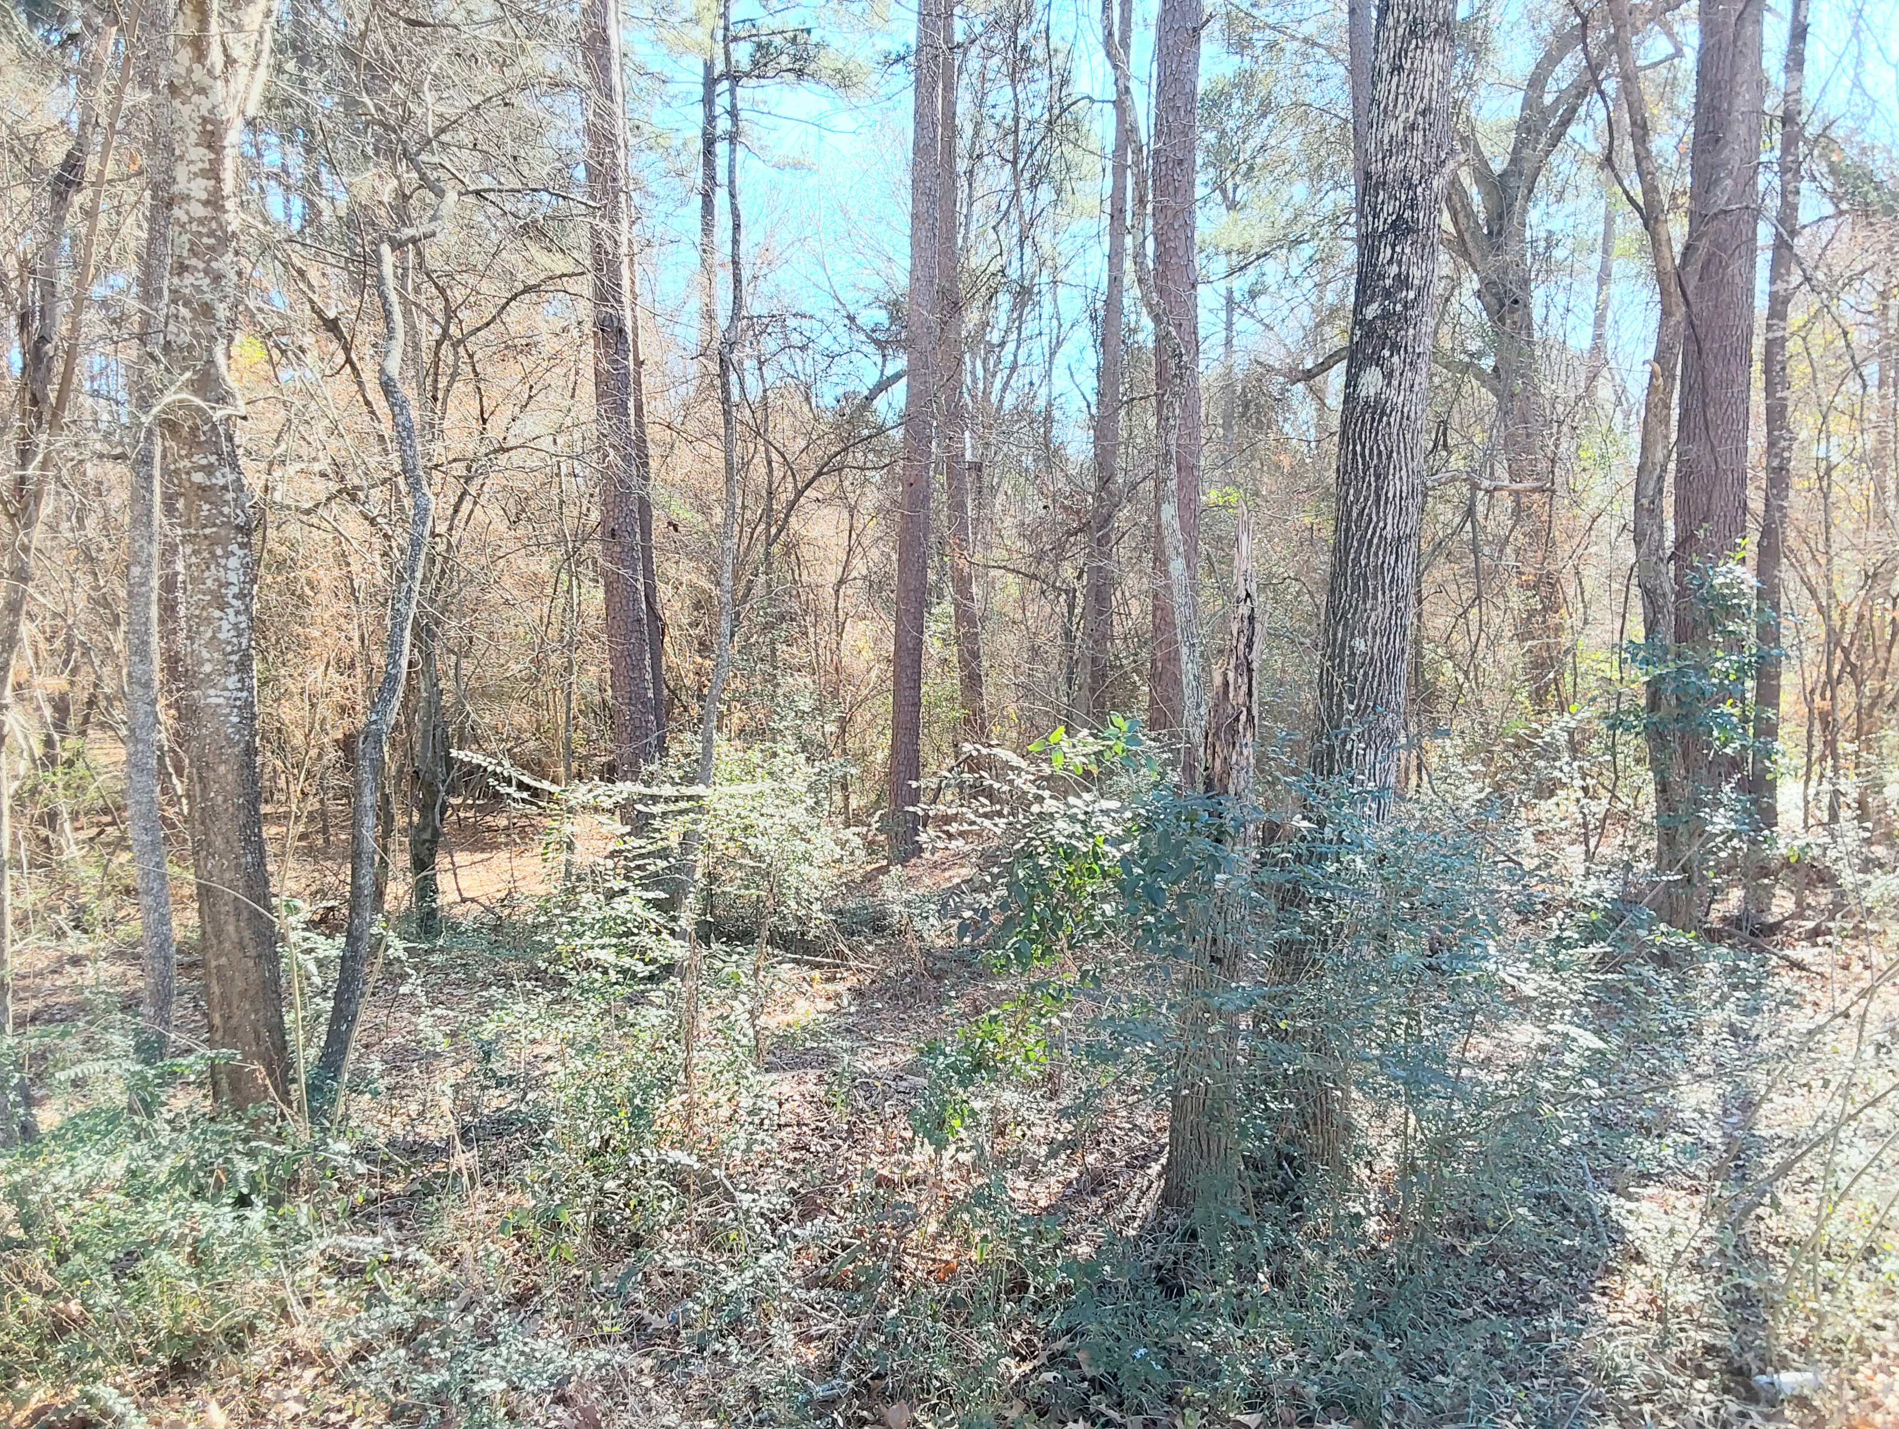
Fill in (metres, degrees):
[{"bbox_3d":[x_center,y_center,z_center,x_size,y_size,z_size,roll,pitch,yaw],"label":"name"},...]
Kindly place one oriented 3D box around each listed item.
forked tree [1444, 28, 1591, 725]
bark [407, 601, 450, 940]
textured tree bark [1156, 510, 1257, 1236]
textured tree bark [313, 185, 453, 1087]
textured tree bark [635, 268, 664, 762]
[{"bbox_3d":[5.131,-2.981,14.000,0.961,5.820,0.900,3,6,19],"label":"forked tree"},{"bbox_3d":[-2.534,0.270,7.500,0.173,1.637,0.170,-1,6,-19],"label":"bark"},{"bbox_3d":[0.686,0.389,4.100,0.186,1.850,0.240,2,6,10],"label":"textured tree bark"},{"bbox_3d":[-1.789,-0.185,4.900,0.352,2.798,0.320,-1,6,-20],"label":"textured tree bark"},{"bbox_3d":[-2.329,-1.528,12.000,0.240,3.762,0.240,0,6,-11],"label":"textured tree bark"}]

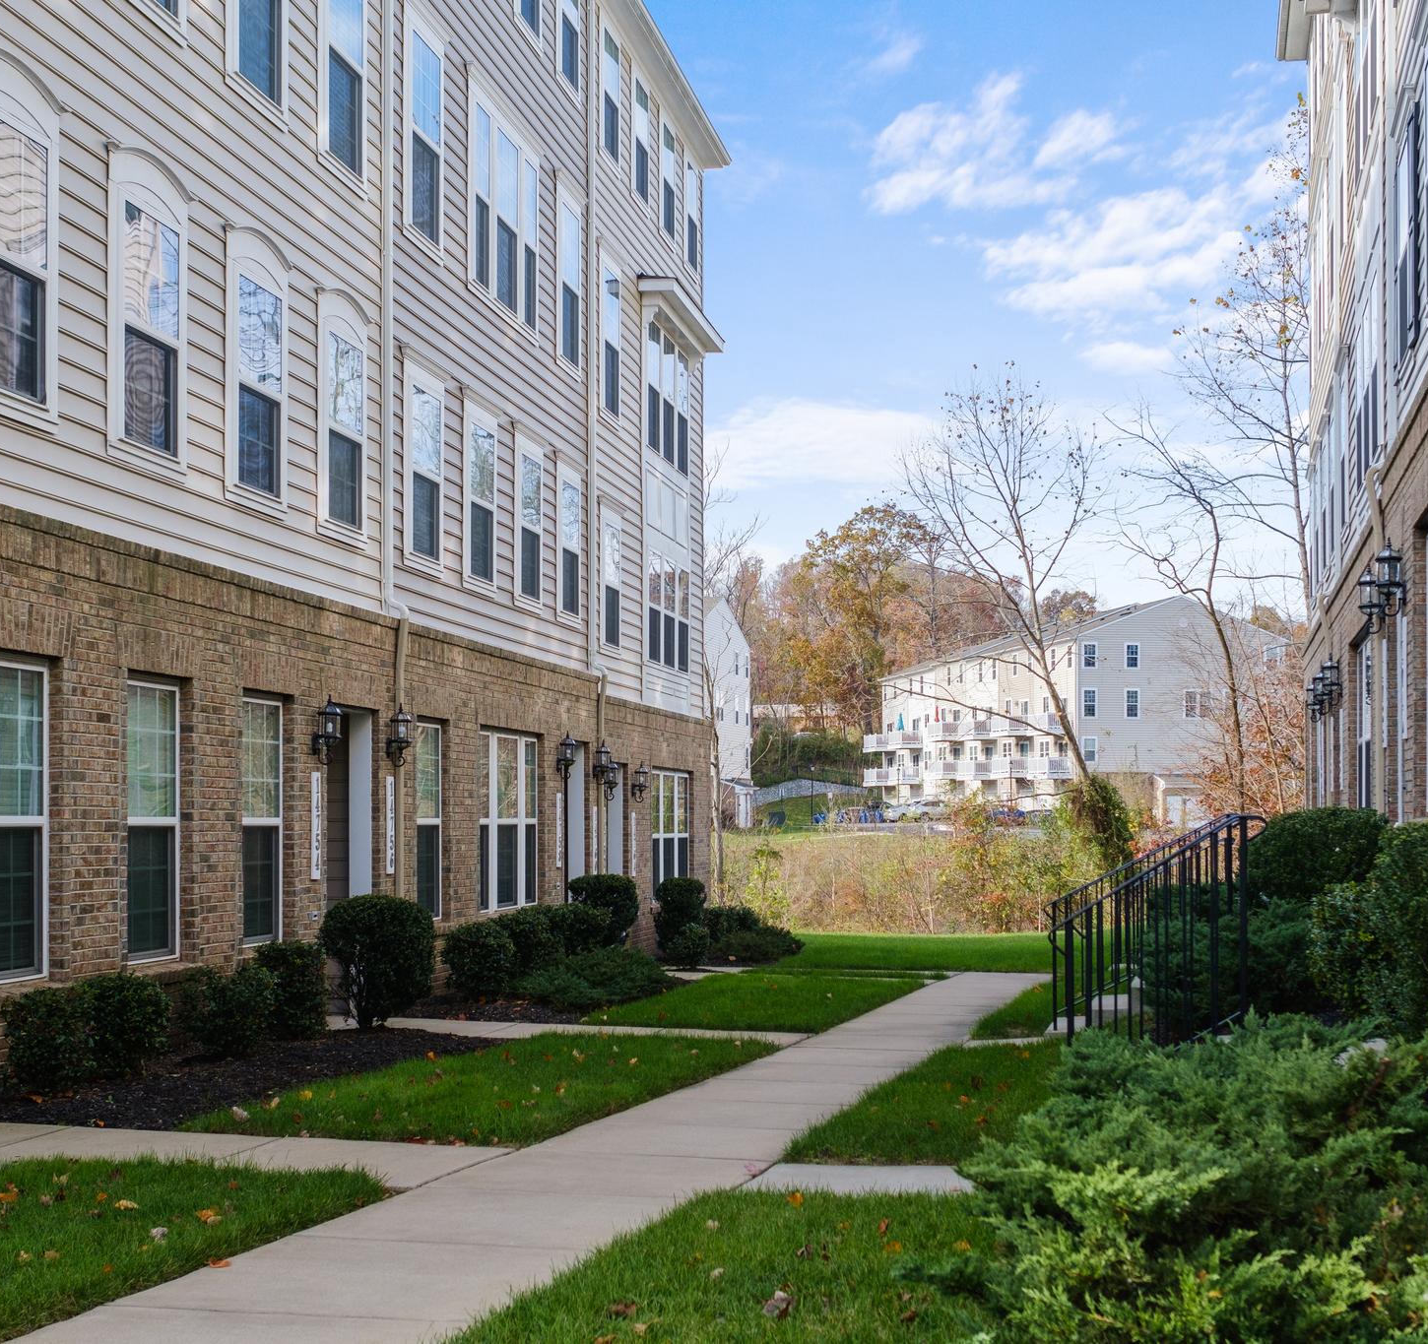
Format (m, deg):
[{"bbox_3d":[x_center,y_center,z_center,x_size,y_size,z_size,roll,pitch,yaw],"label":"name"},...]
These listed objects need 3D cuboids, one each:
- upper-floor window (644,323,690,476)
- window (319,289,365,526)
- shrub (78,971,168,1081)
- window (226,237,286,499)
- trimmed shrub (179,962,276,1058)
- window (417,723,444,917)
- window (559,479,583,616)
[{"bbox_3d":[-0.612,-3.665,26.662,0.120,1.543,2.745,0,-3,11],"label":"upper-floor window"},{"bbox_3d":[-3.158,-2.164,16.719,0.120,1.947,1.059,0,-2,11],"label":"window"},{"bbox_3d":[-3.582,2.143,11.900,0.600,0.640,0.600,0,-2,11],"label":"shrub"},{"bbox_3d":[-3.190,-2.083,13.710,0.110,1.737,1.017,0,-2,11],"label":"window"},{"bbox_3d":[-3.275,2.276,13.167,0.565,0.595,0.605,0,-2,11],"label":"trimmed shrub"},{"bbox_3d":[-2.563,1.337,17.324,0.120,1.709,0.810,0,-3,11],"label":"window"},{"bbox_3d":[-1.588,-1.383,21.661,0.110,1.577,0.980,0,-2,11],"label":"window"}]

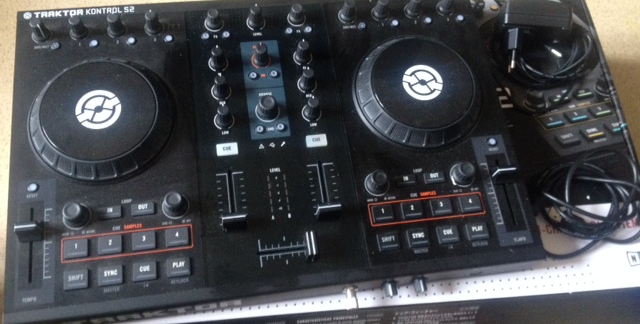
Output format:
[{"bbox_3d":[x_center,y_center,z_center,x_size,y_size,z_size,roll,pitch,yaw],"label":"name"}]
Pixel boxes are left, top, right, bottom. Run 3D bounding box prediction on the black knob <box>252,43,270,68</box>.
[{"bbox_3d":[-0.055,-0.102,0.612,0.016,0.020,0.016,-6,67,-9],"label":"black knob"}]

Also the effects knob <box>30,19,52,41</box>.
[{"bbox_3d":[-0.261,-0.124,0.600,0.016,0.019,0.016,2,66,-5],"label":"effects knob"}]

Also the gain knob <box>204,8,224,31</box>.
[{"bbox_3d":[-0.102,-0.139,0.626,0.016,0.015,0.016,-6,67,-9],"label":"gain knob"}]

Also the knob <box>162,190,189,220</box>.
[{"bbox_3d":[-0.121,0.034,0.537,0.021,0.018,0.021,-6,66,-9],"label":"knob"}]

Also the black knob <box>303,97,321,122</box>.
[{"bbox_3d":[-0.006,-0.049,0.594,0.016,0.020,0.016,-6,67,-9],"label":"black knob"}]

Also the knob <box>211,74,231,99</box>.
[{"bbox_3d":[-0.090,-0.069,0.583,0.017,0.019,0.017,-6,67,-8],"label":"knob"}]

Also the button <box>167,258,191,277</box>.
[{"bbox_3d":[-0.113,0.085,0.521,0.018,0.005,0.016,-6,66,-9],"label":"button"}]

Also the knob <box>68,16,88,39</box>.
[{"bbox_3d":[-0.227,-0.127,0.605,0.016,0.019,0.016,-6,67,-9],"label":"knob"}]

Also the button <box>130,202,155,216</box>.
[{"bbox_3d":[-0.147,0.039,0.537,0.018,0.004,0.010,-6,67,-8],"label":"button"}]

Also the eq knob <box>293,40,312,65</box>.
[{"bbox_3d":[-0.015,-0.104,0.606,0.017,0.019,0.017,-6,67,-8],"label":"eq knob"}]

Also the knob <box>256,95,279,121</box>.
[{"bbox_3d":[-0.047,-0.051,0.592,0.020,0.017,0.020,-6,67,-9],"label":"knob"}]

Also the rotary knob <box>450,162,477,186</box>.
[{"bbox_3d":[0.128,0.009,0.574,0.021,0.015,0.021,-6,67,-8],"label":"rotary knob"}]

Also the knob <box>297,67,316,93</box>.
[{"bbox_3d":[-0.011,-0.076,0.595,0.017,0.019,0.017,-6,67,-8],"label":"knob"}]

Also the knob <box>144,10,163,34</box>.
[{"bbox_3d":[-0.159,-0.134,0.616,0.016,0.019,0.016,-6,67,-9],"label":"knob"}]

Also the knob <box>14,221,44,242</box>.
[{"bbox_3d":[-0.232,0.053,0.515,0.018,0.015,0.015,-6,67,-8],"label":"knob"}]

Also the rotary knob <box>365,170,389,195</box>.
[{"bbox_3d":[0.051,0.017,0.564,0.021,0.018,0.021,2,65,-5],"label":"rotary knob"}]

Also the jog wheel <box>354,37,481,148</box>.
[{"bbox_3d":[0.095,-0.070,0.608,0.124,0.018,0.124,2,65,-5],"label":"jog wheel"}]

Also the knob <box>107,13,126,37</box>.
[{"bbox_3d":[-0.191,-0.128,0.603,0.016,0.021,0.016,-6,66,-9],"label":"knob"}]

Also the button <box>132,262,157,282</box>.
[{"bbox_3d":[-0.140,0.087,0.516,0.018,0.004,0.015,-6,67,-8],"label":"button"}]

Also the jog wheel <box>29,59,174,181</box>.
[{"bbox_3d":[-0.190,-0.042,0.562,0.124,0.017,0.124,-6,67,-8],"label":"jog wheel"}]

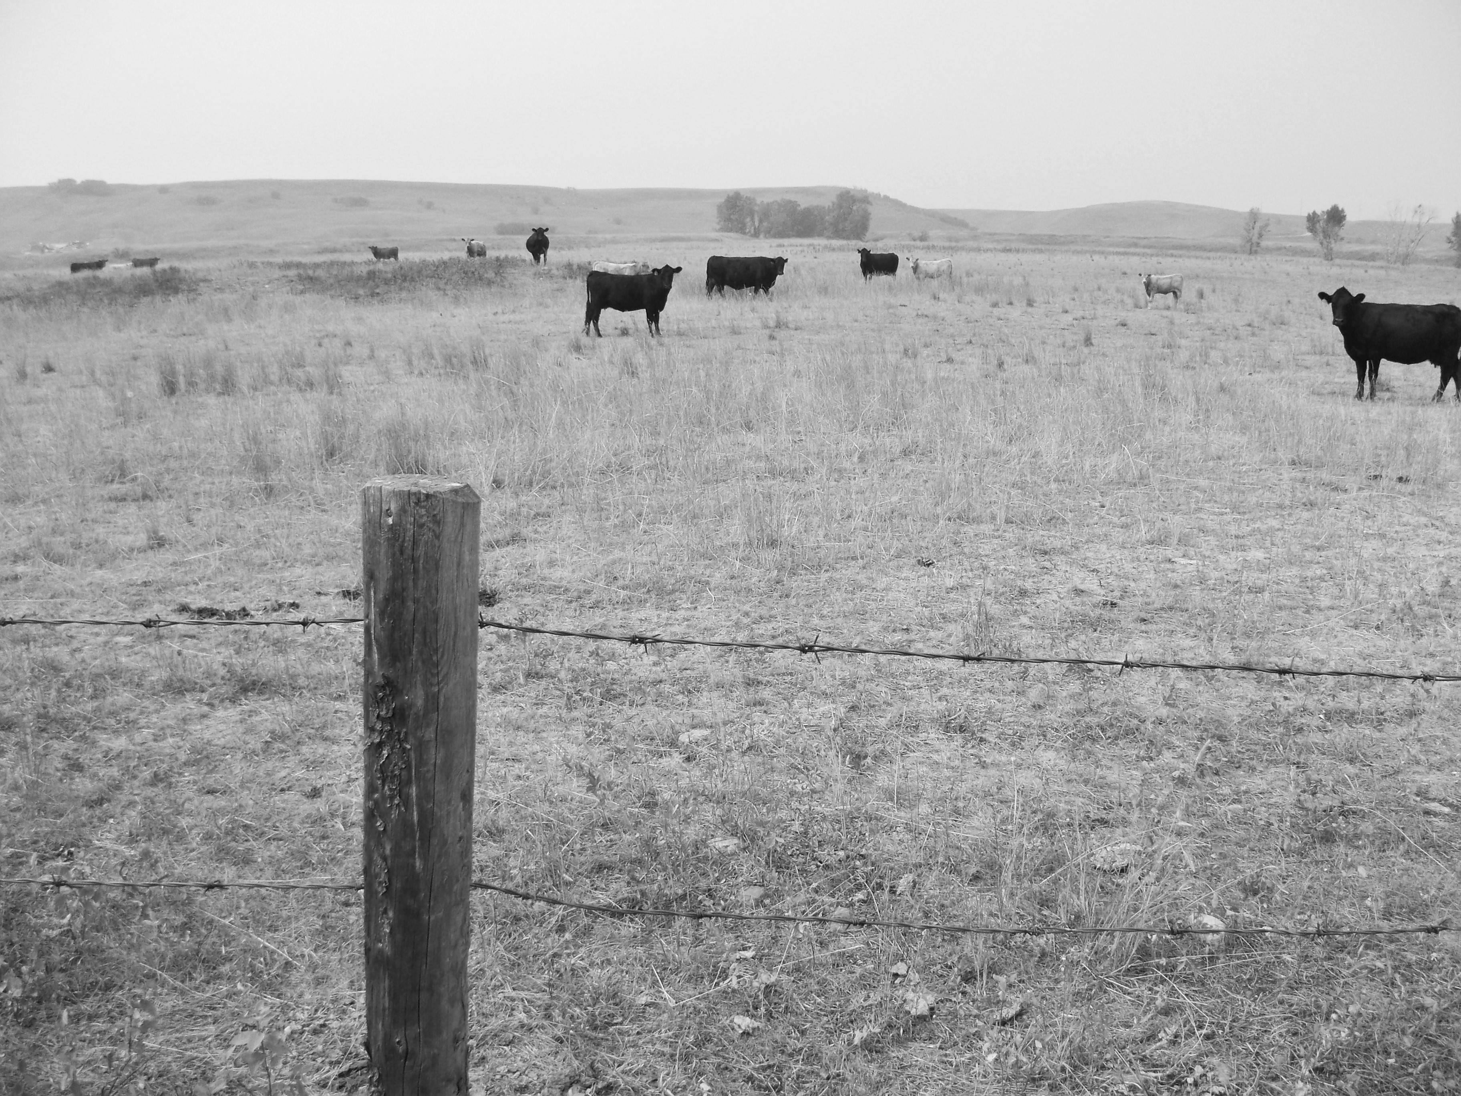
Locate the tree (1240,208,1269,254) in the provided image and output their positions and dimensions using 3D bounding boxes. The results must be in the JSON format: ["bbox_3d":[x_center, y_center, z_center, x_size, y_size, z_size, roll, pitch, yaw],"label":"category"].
[{"bbox_3d":[79.276,-47.919,185.000,4.500,7.100,4.500,9,16,27],"label":"tree"}]

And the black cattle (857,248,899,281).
[{"bbox_3d":[6.085,-11.541,50.000,0.750,1.420,2.200,14,19,41],"label":"black cattle"}]

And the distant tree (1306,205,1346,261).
[{"bbox_3d":[73.021,-38.644,150.000,5.100,7.000,5.000,9,16,27],"label":"distant tree"}]

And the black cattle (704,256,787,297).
[{"bbox_3d":[0.444,-7.467,34.000,2.250,1.350,0.750,3,14,9],"label":"black cattle"}]

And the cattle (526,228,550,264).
[{"bbox_3d":[-7.092,-11.058,45.000,0.750,1.450,2.200,-3,15,-17],"label":"cattle"}]

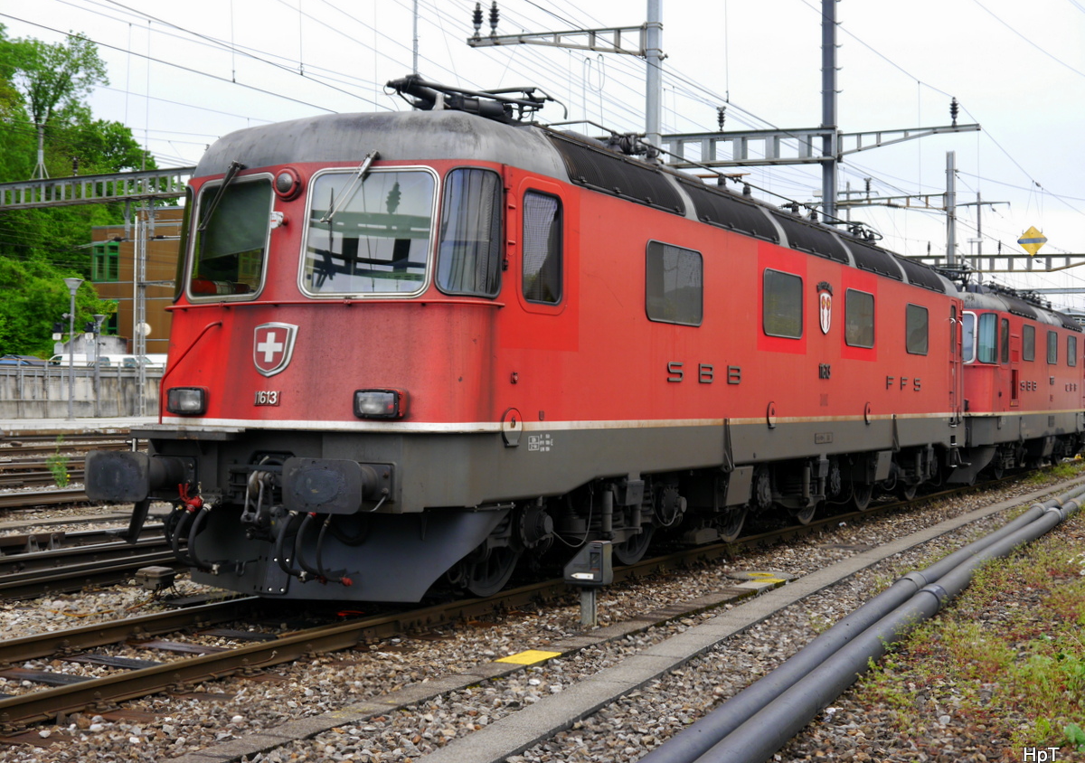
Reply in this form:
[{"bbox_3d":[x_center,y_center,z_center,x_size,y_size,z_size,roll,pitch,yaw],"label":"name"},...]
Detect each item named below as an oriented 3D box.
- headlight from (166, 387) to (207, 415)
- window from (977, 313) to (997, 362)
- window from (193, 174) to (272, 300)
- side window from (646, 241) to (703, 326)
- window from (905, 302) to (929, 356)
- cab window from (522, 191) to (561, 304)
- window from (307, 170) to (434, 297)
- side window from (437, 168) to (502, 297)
[{"bbox_3d":[-2.673,0.160,11.957,0.375,0.210,0.145,0,-1,27],"label":"headlight"},{"bbox_3d":[8.035,-0.777,28.380,0.460,0.910,0.120,4,-5,-17],"label":"window"},{"bbox_3d":[-2.393,-1.090,12.011,0.948,0.943,0.060,-3,-12,42],"label":"window"},{"bbox_3d":[1.218,-0.893,14.554,0.060,0.725,1.380,0,-1,27],"label":"side window"},{"bbox_3d":[5.501,-0.755,23.049,0.060,0.720,1.360,0,-1,27],"label":"window"},{"bbox_3d":[-0.010,-1.026,12.118,0.060,0.865,0.675,0,-1,27],"label":"cab window"},{"bbox_3d":[-1.272,-1.089,11.445,0.948,0.943,0.060,3,-10,11],"label":"window"},{"bbox_3d":[-0.537,-1.087,11.387,0.460,0.930,0.120,4,-5,-17],"label":"side window"}]

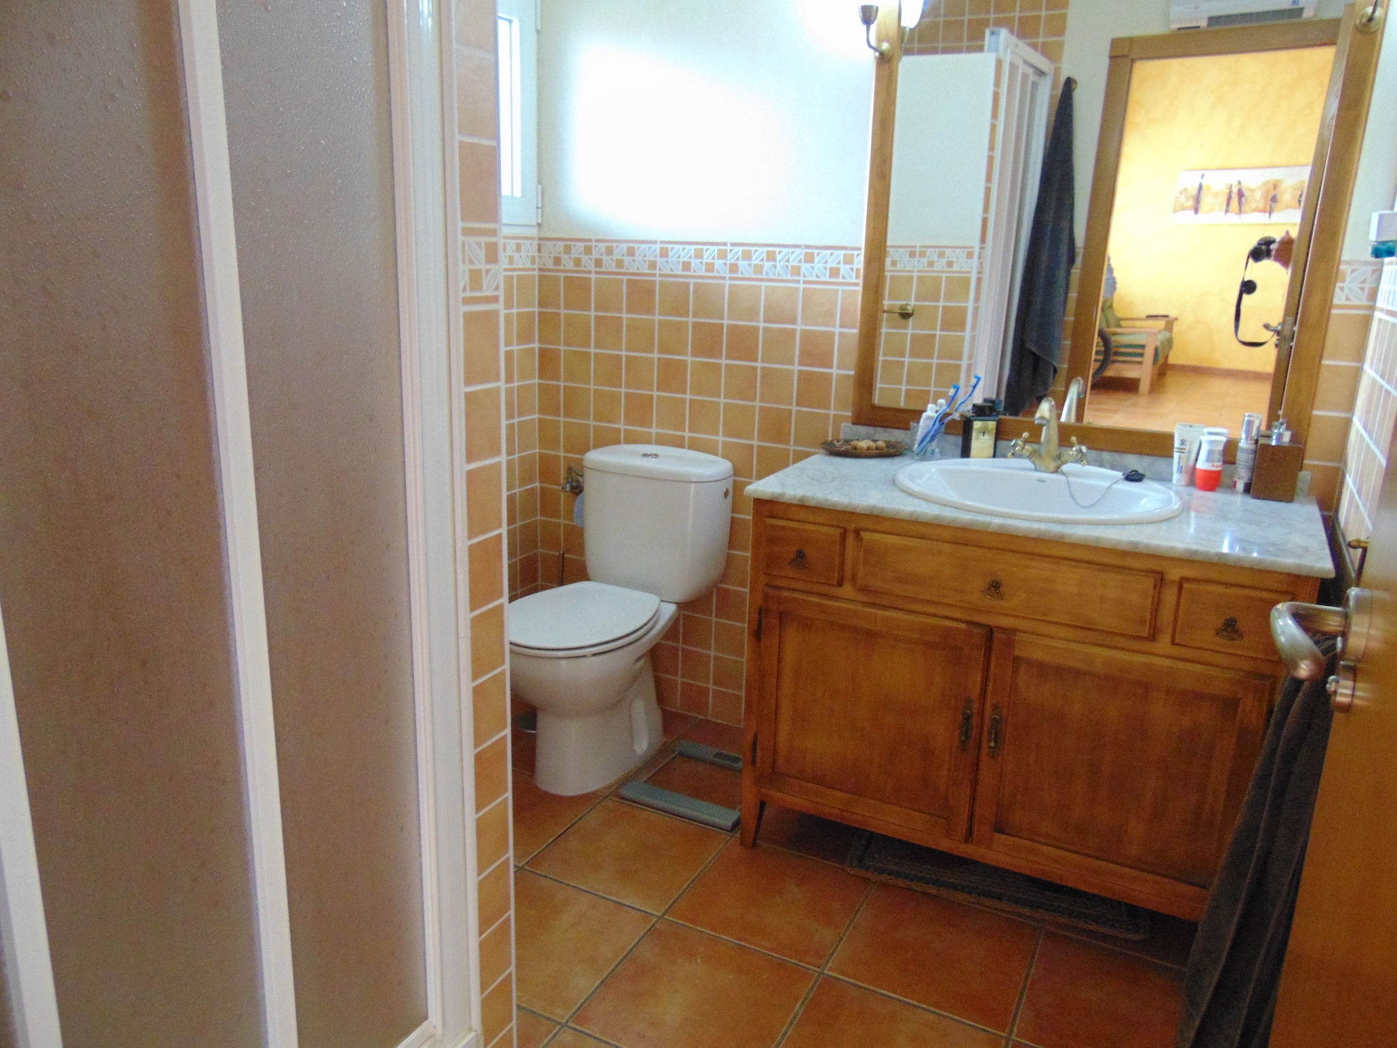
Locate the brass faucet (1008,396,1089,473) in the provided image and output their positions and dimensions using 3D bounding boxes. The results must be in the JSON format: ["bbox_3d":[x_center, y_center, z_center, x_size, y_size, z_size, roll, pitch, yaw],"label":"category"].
[{"bbox_3d":[0.716,-0.180,2.082,0.157,0.163,0.175,9,16,26],"label":"brass faucet"}]

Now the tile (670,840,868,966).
[{"bbox_3d":[0.154,0.777,2.089,0.333,0.010,0.333,9,16,25],"label":"tile"}]

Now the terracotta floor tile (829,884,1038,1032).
[{"bbox_3d":[0.459,0.825,1.947,0.333,0.010,0.333,9,16,25],"label":"terracotta floor tile"}]

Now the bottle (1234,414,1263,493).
[{"bbox_3d":[1.124,-0.144,2.067,0.032,0.162,0.032,9,16,25],"label":"bottle"}]

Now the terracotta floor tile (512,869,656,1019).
[{"bbox_3d":[-0.302,0.794,1.929,0.333,0.010,0.333,9,16,25],"label":"terracotta floor tile"}]

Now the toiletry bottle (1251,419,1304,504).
[{"bbox_3d":[1.168,-0.129,2.033,0.073,0.155,0.073,9,16,25],"label":"toiletry bottle"}]

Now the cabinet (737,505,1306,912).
[{"bbox_3d":[0.662,0.348,2.173,1.000,0.798,0.530,9,16,25],"label":"cabinet"}]

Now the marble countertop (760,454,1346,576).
[{"bbox_3d":[0.677,-0.052,2.048,1.020,0.023,0.595,9,16,27],"label":"marble countertop"}]

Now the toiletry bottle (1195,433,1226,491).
[{"bbox_3d":[1.065,-0.126,2.105,0.054,0.108,0.052,9,16,26],"label":"toiletry bottle"}]

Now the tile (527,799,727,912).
[{"bbox_3d":[-0.149,0.729,2.235,0.333,0.010,0.333,9,16,25],"label":"tile"}]

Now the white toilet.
[{"bbox_3d":[-0.225,0.236,2.513,0.385,0.775,0.670,9,16,25],"label":"white toilet"}]

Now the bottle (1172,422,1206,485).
[{"bbox_3d":[1.027,-0.146,2.122,0.056,0.130,0.035,9,16,25],"label":"bottle"}]

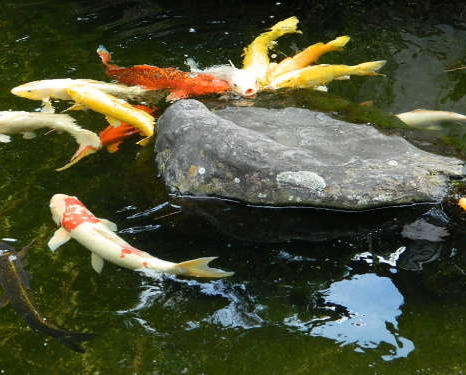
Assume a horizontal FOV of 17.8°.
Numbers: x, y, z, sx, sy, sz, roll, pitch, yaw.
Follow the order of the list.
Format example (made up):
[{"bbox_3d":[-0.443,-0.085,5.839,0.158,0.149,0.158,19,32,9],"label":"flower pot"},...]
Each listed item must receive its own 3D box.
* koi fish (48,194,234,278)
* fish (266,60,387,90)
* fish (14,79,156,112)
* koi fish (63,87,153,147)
[{"bbox_3d":[-0.248,0.133,3.275,0.538,0.120,0.231,19,33,31],"label":"koi fish"},{"bbox_3d":[0.268,-0.299,4.087,0.377,0.100,0.168,-10,30,-18],"label":"fish"},{"bbox_3d":[-0.397,-0.239,3.974,0.406,0.100,0.218,4,28,7],"label":"fish"},{"bbox_3d":[-0.326,-0.184,3.871,0.169,0.100,0.392,-21,34,-34],"label":"koi fish"}]

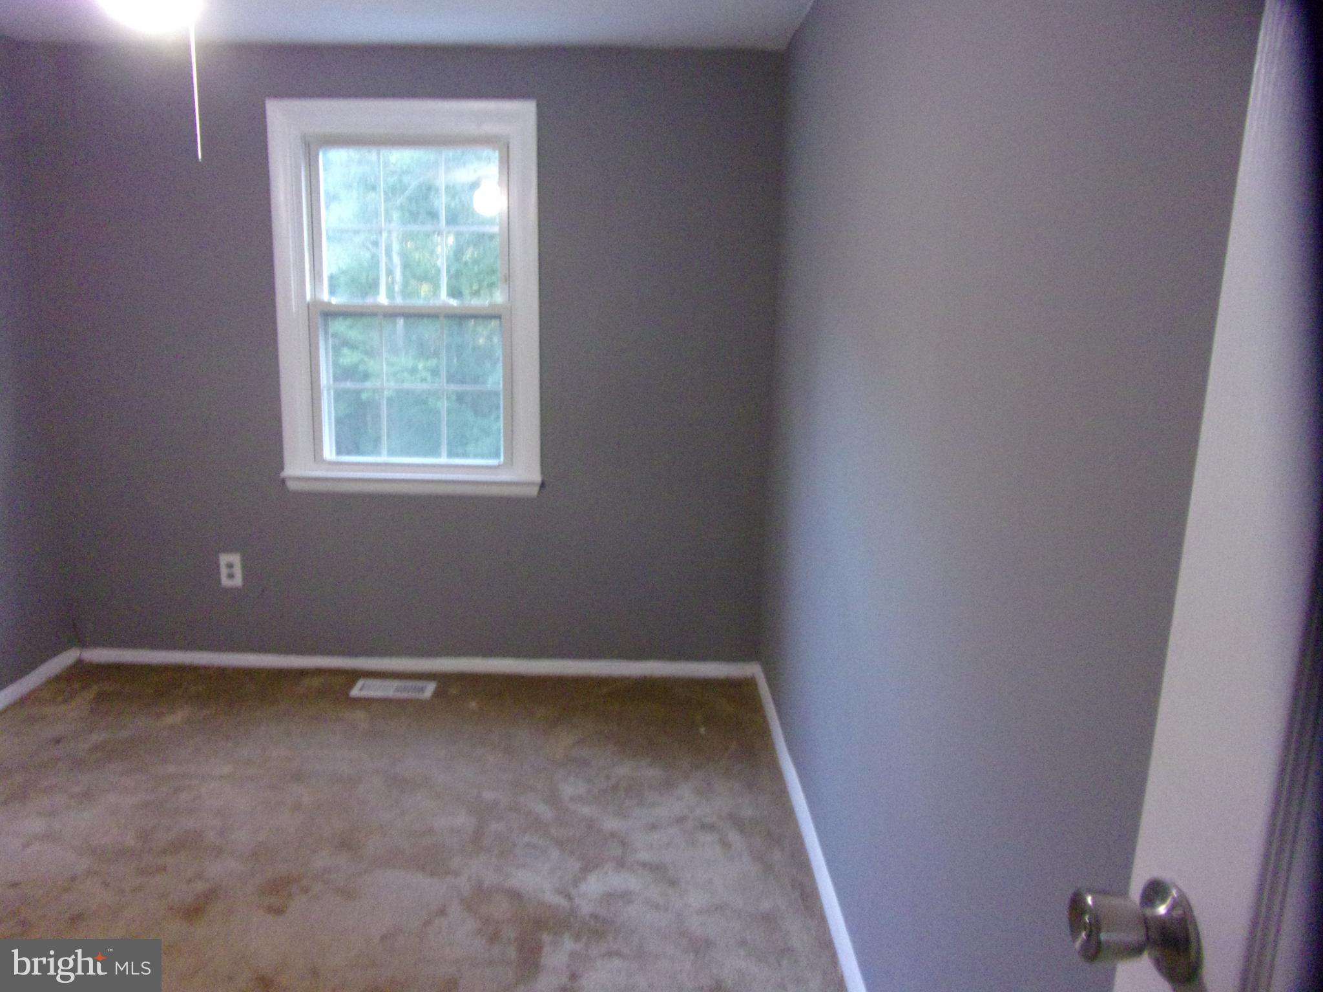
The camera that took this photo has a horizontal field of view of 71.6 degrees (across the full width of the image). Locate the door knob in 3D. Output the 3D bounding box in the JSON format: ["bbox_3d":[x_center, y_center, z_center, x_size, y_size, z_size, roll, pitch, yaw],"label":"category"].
[{"bbox_3d":[0.308,0.286,0.607,0.063,0.065,0.065,2,12,3],"label":"door knob"}]

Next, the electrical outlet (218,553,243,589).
[{"bbox_3d":[-1.673,0.292,3.562,0.078,0.128,0.010,1,12,0],"label":"electrical outlet"}]

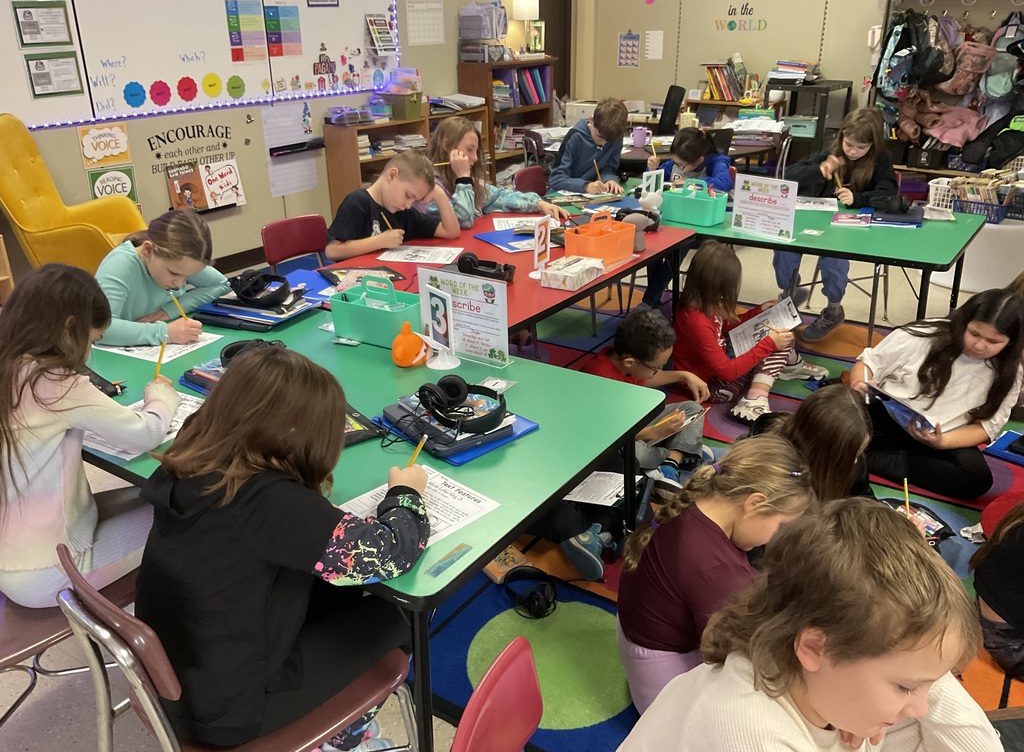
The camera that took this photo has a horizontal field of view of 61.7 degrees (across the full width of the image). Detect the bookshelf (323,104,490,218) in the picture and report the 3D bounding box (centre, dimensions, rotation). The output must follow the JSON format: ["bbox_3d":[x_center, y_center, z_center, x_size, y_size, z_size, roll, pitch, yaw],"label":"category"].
[{"bbox_3d":[-0.703,-1.520,6.355,0.320,0.780,1.580,13,26,29],"label":"bookshelf"}]

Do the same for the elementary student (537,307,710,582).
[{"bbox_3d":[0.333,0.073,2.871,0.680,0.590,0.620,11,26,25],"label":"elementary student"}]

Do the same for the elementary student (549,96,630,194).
[{"bbox_3d":[0.344,-0.862,4.439,0.500,1.090,0.620,-11,25,-22],"label":"elementary student"}]

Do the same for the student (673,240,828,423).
[{"bbox_3d":[0.987,-0.232,3.527,0.650,0.640,0.540,6,24,16],"label":"student"}]

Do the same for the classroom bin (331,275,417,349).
[{"bbox_3d":[-0.357,-0.183,2.349,0.245,0.168,0.148,14,27,31],"label":"classroom bin"}]

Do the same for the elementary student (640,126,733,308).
[{"bbox_3d":[0.924,-0.792,4.407,0.480,0.970,0.700,14,27,31],"label":"elementary student"}]

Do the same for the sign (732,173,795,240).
[{"bbox_3d":[0.984,-0.656,3.340,0.070,0.218,0.280,-19,29,-36],"label":"sign"}]

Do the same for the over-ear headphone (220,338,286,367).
[{"bbox_3d":[-0.613,-0.046,2.062,0.180,0.078,0.155,-15,27,-30],"label":"over-ear headphone"}]

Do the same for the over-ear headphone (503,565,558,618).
[{"bbox_3d":[0.053,0.585,2.346,0.175,0.078,0.150,14,27,31],"label":"over-ear headphone"}]

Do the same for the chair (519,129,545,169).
[{"bbox_3d":[0.320,-1.258,5.771,0.500,0.780,0.440,-8,24,-17],"label":"chair"}]

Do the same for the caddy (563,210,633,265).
[{"bbox_3d":[0.314,-0.498,3.044,0.165,0.172,0.245,16,28,35],"label":"caddy"}]

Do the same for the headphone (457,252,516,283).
[{"bbox_3d":[-0.079,-0.374,2.860,0.200,0.075,0.145,9,25,22],"label":"headphone"}]

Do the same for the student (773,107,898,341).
[{"bbox_3d":[1.544,-0.720,4.016,0.480,1.045,0.580,13,26,29],"label":"student"}]

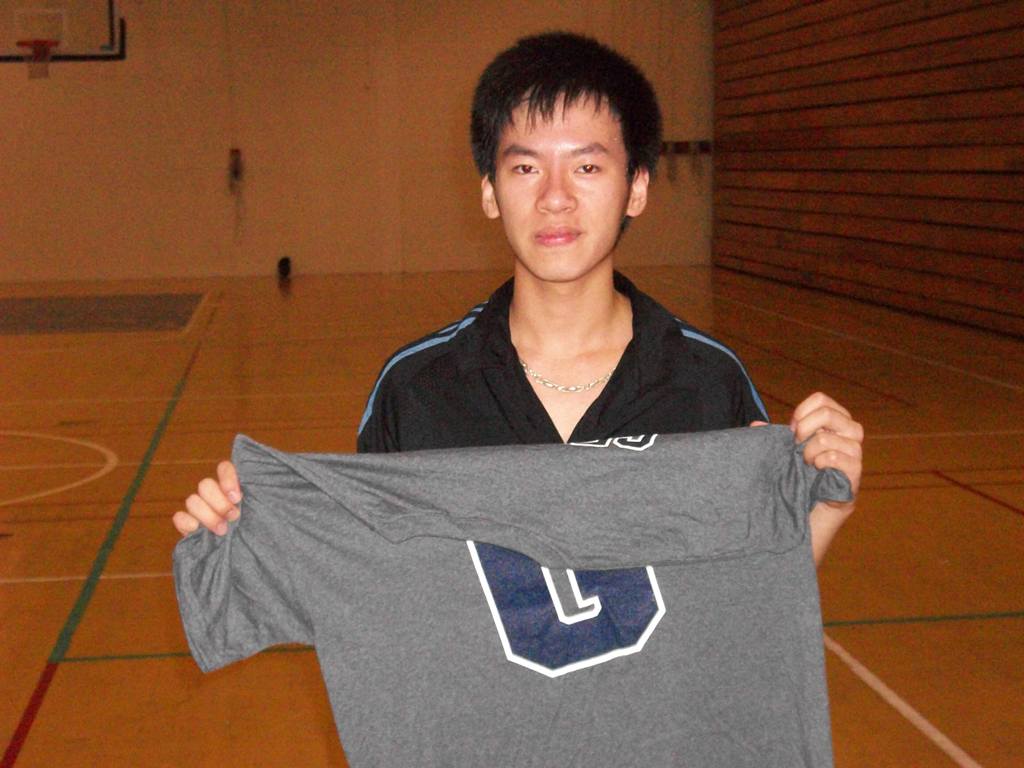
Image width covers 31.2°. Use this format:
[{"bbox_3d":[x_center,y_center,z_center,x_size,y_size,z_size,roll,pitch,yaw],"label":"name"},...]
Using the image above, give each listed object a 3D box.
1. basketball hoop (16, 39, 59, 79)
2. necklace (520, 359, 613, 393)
[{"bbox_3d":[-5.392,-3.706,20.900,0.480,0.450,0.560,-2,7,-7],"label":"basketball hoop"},{"bbox_3d":[0.061,-0.051,2.013,0.155,0.100,0.130,-1,7,2],"label":"necklace"}]

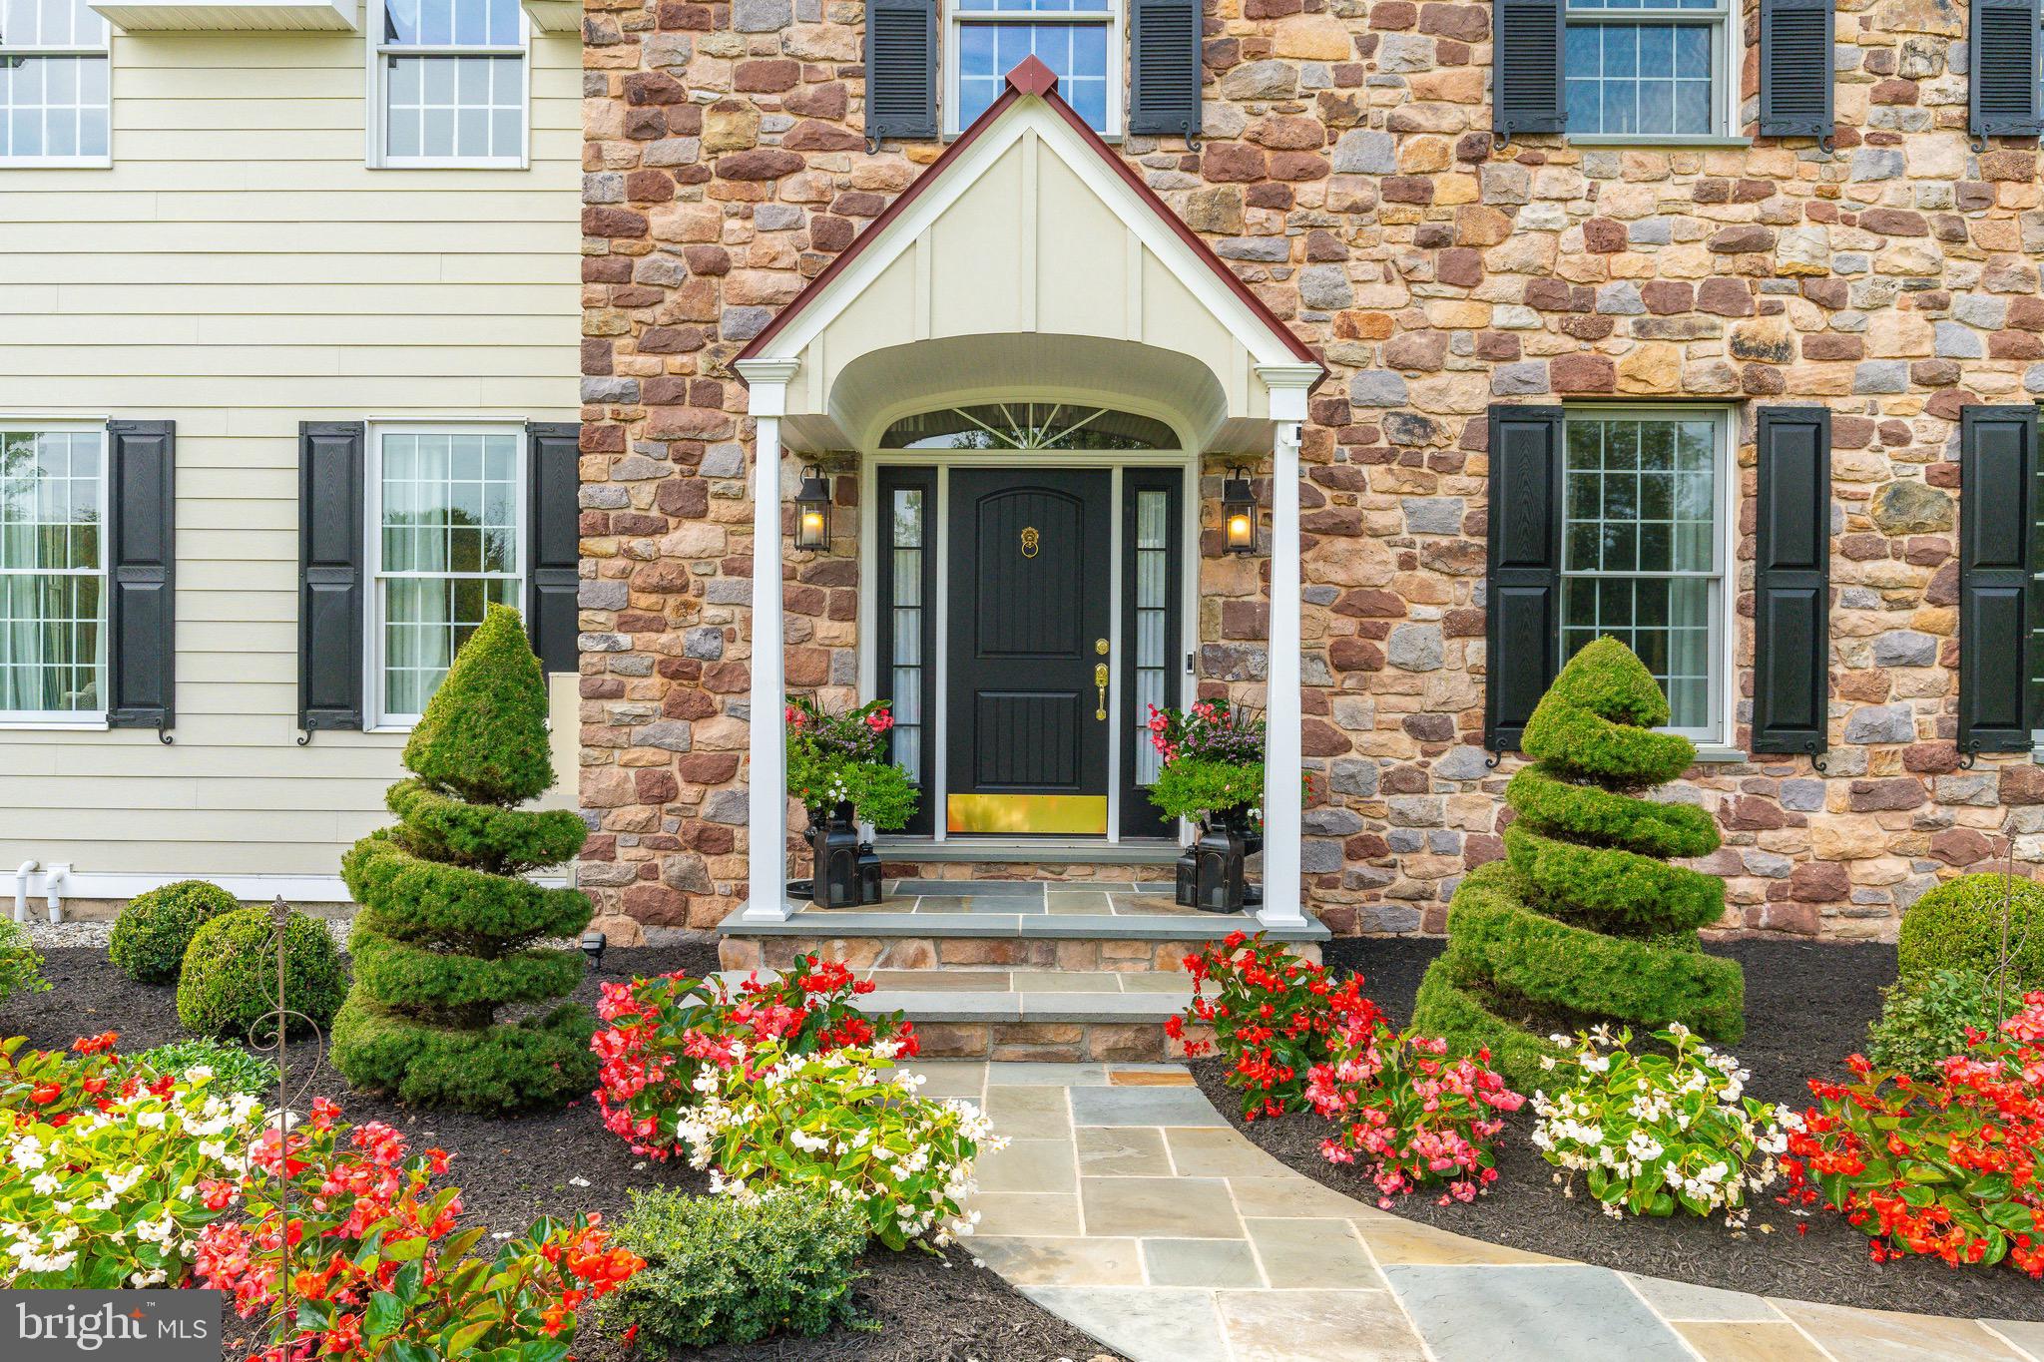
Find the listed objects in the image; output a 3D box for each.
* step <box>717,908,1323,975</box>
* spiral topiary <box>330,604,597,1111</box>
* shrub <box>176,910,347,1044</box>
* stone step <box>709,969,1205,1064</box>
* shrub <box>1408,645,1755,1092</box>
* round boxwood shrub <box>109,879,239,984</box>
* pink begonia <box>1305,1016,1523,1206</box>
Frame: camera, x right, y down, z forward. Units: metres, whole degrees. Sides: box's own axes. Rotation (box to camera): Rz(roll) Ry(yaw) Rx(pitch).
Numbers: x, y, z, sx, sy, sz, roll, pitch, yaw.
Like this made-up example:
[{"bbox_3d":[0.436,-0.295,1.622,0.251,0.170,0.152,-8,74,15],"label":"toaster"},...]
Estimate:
[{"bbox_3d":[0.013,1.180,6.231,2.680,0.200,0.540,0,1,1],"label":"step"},{"bbox_3d":[-2.044,0.596,5.073,0.910,1.760,0.890,0,1,1],"label":"spiral topiary"},{"bbox_3d":[-3.148,1.183,5.668,0.640,0.510,0.620,0,1,1],"label":"shrub"},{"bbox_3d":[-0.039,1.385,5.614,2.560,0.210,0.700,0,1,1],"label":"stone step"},{"bbox_3d":[2.088,0.644,5.149,1.170,1.630,1.120,0,1,1],"label":"shrub"},{"bbox_3d":[-4.032,1.189,6.554,0.590,0.470,0.570,0,1,0],"label":"round boxwood shrub"},{"bbox_3d":[1.191,1.271,4.181,0.650,0.480,0.580,0,1,1],"label":"pink begonia"}]

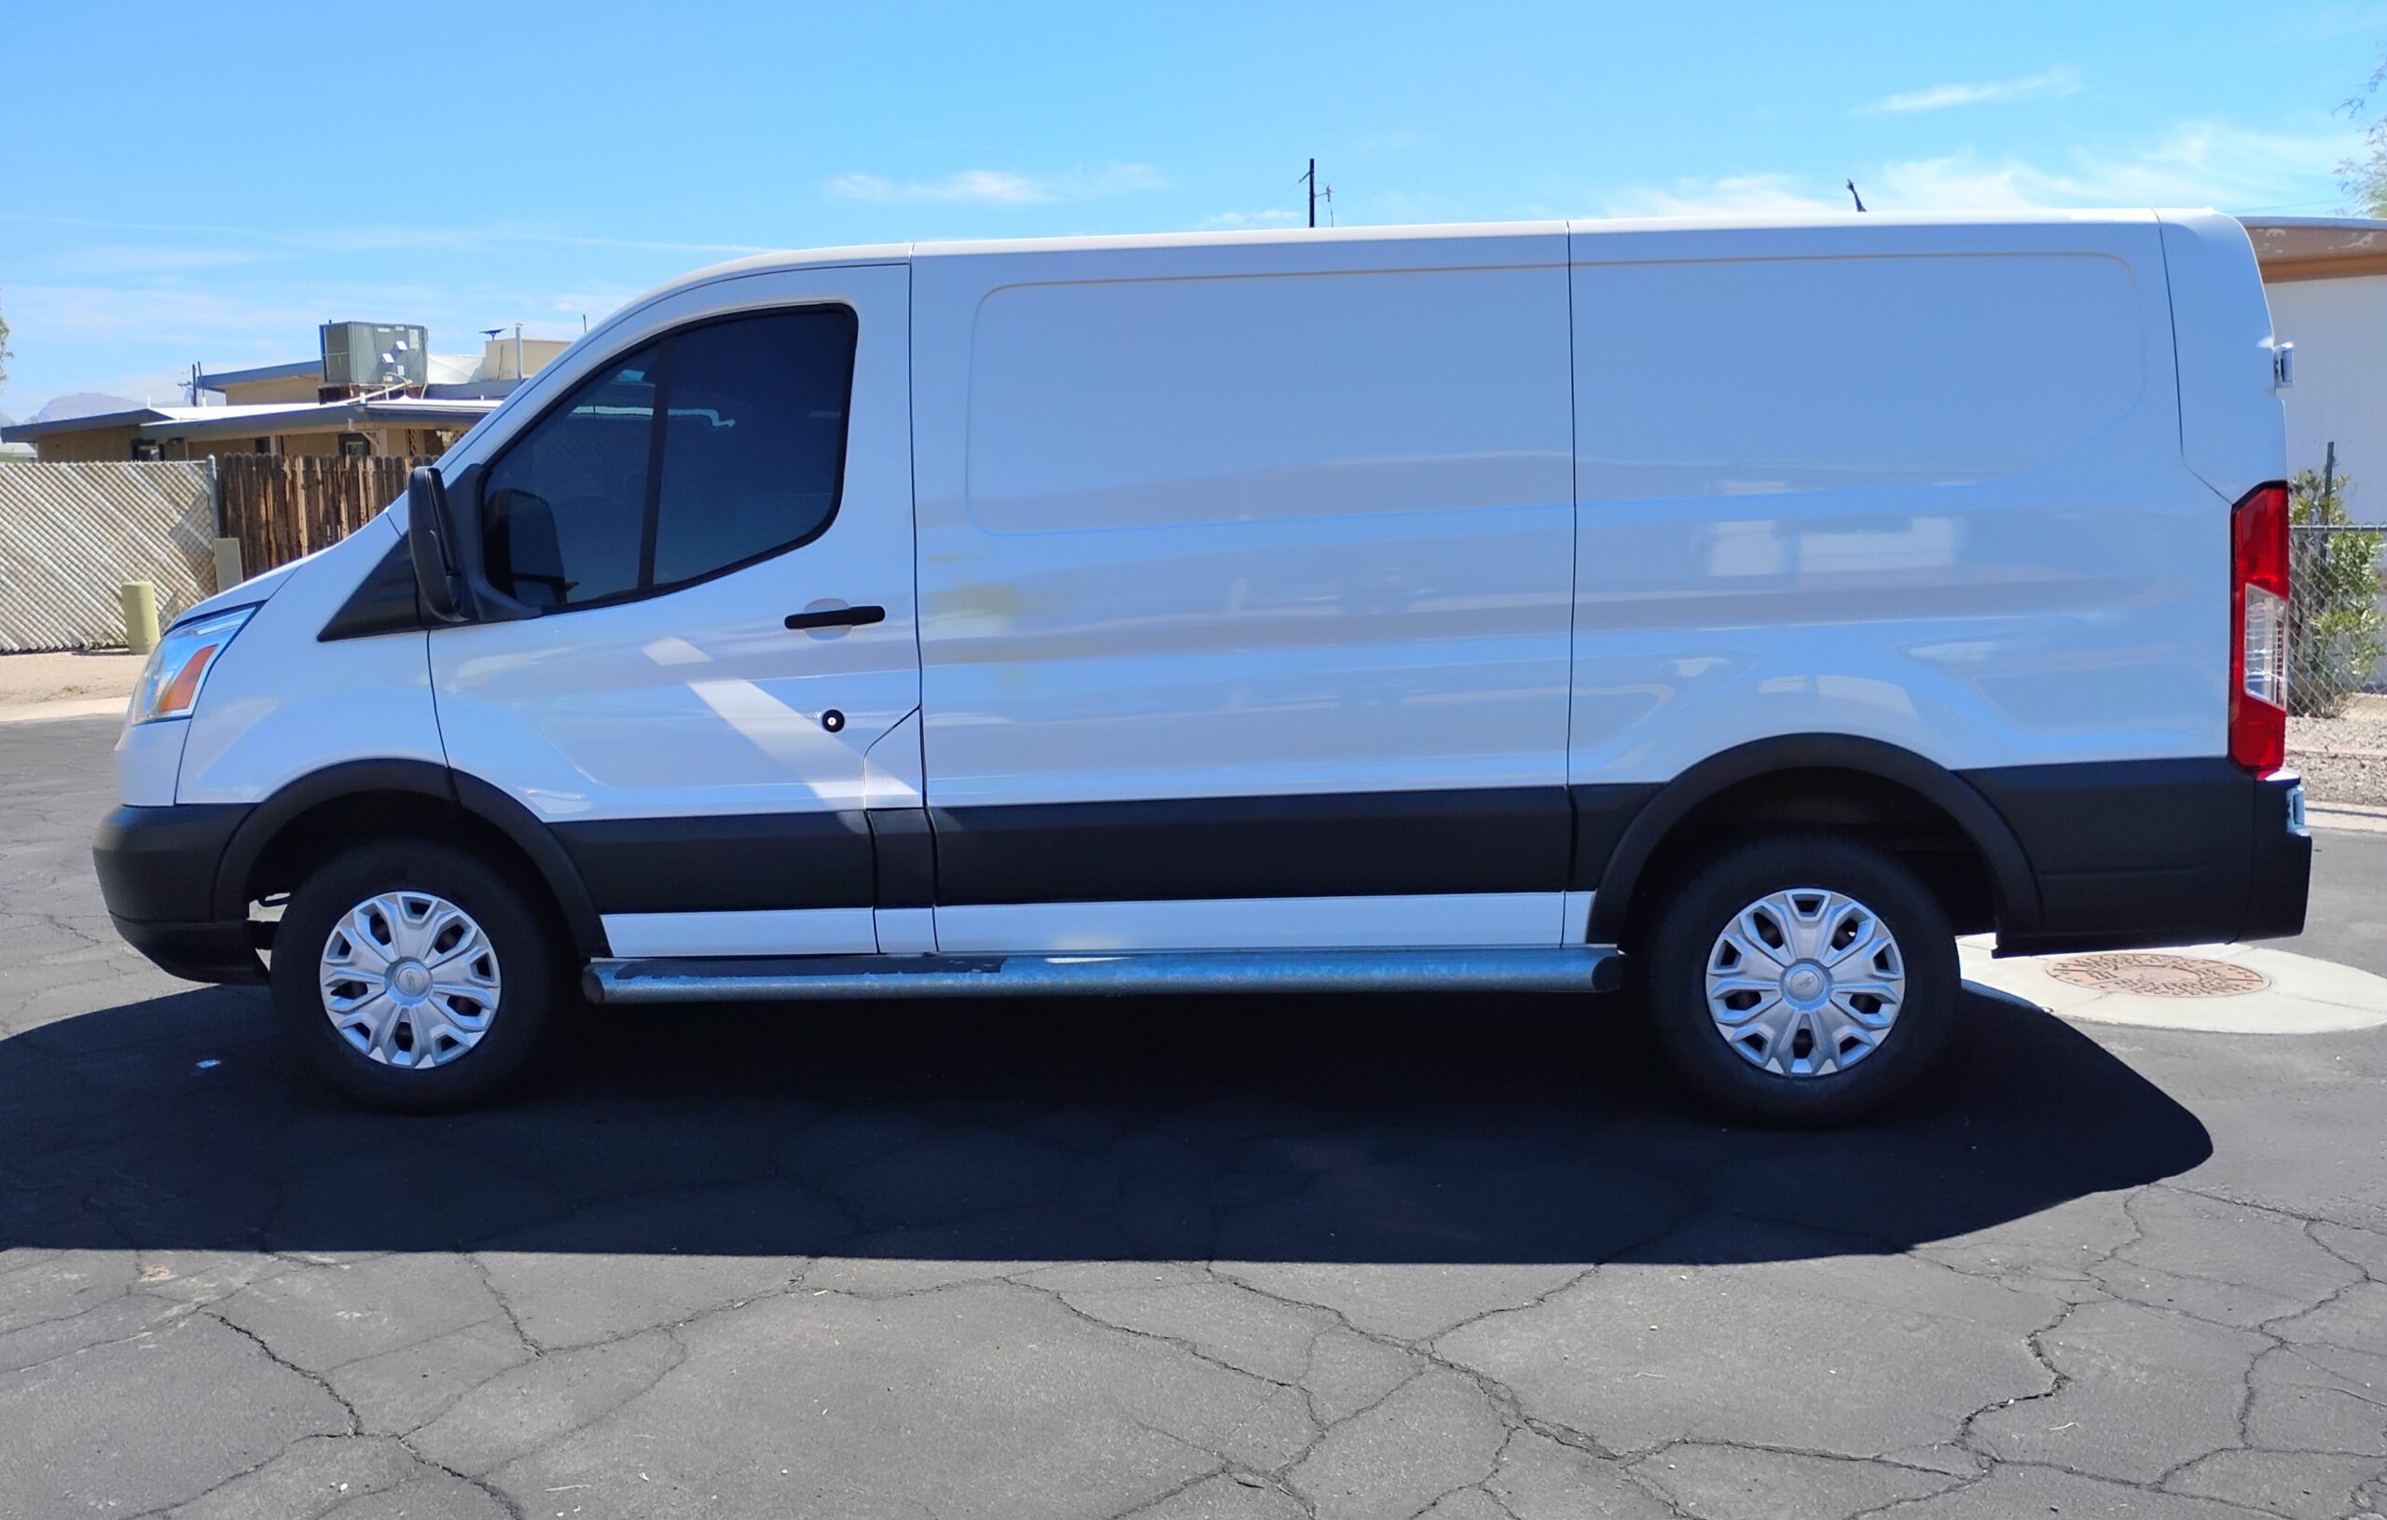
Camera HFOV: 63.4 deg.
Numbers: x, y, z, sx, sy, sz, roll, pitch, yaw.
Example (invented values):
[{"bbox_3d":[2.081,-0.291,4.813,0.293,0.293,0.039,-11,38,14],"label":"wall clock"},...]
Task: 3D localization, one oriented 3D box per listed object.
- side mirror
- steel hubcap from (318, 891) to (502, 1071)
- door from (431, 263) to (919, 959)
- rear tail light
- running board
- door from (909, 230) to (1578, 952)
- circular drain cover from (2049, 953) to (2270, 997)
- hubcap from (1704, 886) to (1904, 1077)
[{"bbox_3d":[-1.712,-0.486,4.350,0.130,0.350,0.220,-1,9,4],"label":"side mirror"},{"bbox_3d":[-1.889,0.535,4.668,0.447,0.447,0.065,0,9,4],"label":"steel hubcap"},{"bbox_3d":[-1.193,-0.325,4.522,1.135,1.600,0.220,-1,9,4],"label":"door"},{"bbox_3d":[2.352,-0.292,4.284,0.140,0.620,0.130,-1,9,4],"label":"rear tail light"},{"bbox_3d":[-0.230,0.505,4.493,2.420,0.105,0.140,-1,9,4],"label":"running board"},{"bbox_3d":[0.111,-0.355,4.418,1.490,1.610,0.200,-1,9,4],"label":"door"},{"bbox_3d":[2.862,0.639,5.741,0.650,0.030,0.650,0,9,4],"label":"circular drain cover"},{"bbox_3d":[1.405,0.514,4.438,0.447,0.447,0.065,0,9,4],"label":"hubcap"}]

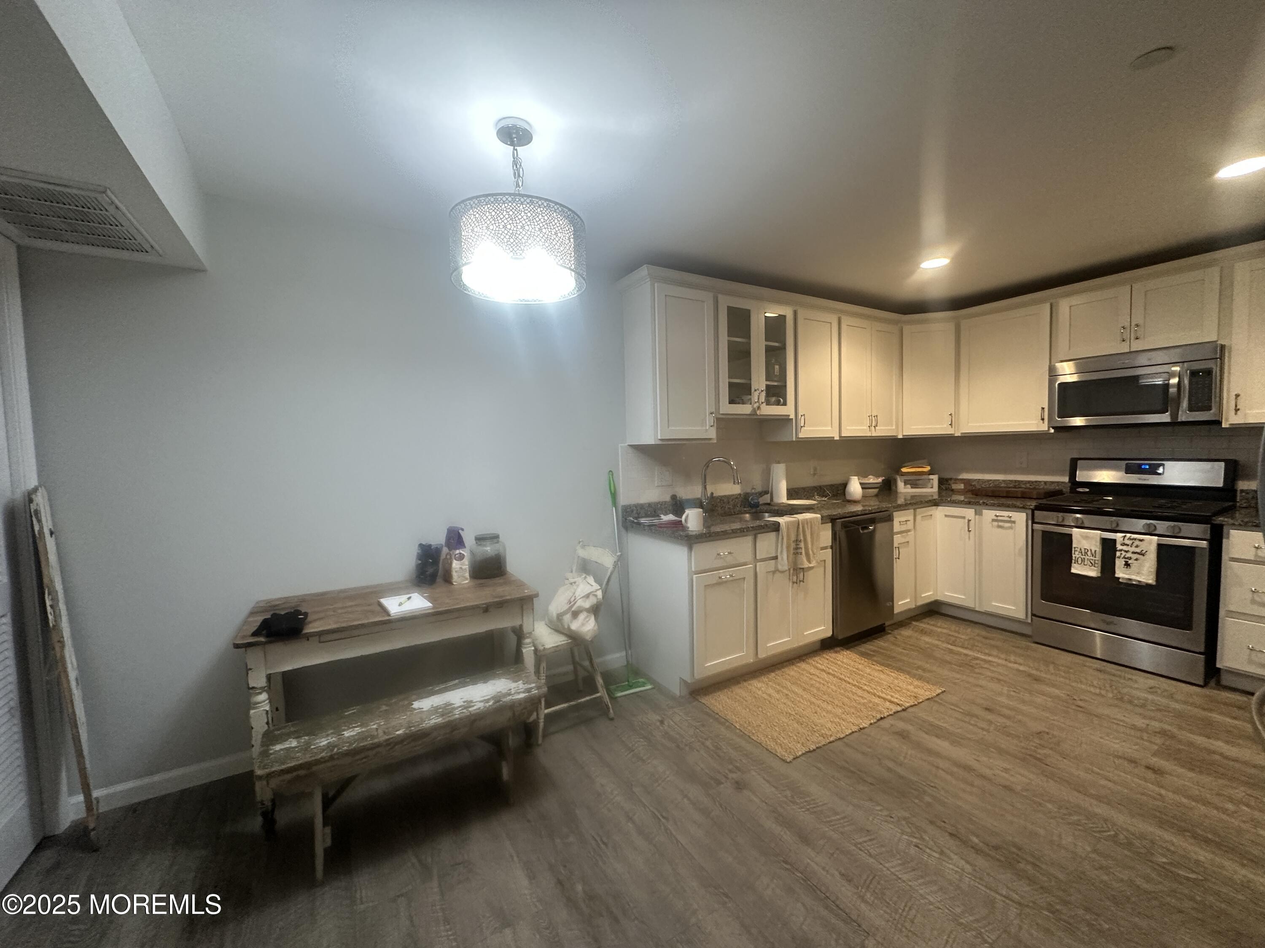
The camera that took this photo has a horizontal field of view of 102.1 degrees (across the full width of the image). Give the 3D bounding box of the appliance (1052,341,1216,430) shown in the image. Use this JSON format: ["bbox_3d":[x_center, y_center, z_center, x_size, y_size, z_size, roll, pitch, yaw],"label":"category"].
[{"bbox_3d":[3.151,-0.511,3.196,0.410,0.417,0.758,-3,3,-32],"label":"appliance"}]

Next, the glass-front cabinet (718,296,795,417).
[{"bbox_3d":[0.723,-0.746,3.413,0.684,0.775,0.332,-3,3,-31],"label":"glass-front cabinet"}]

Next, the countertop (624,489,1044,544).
[{"bbox_3d":[1.556,0.252,3.409,3.010,0.040,1.250,-3,3,-31],"label":"countertop"}]

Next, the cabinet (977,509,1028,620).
[{"bbox_3d":[2.813,0.608,3.671,0.625,0.776,0.335,-3,3,-31],"label":"cabinet"}]

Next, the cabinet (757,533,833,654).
[{"bbox_3d":[0.815,0.692,3.315,0.680,0.808,0.630,-3,3,-32],"label":"cabinet"}]

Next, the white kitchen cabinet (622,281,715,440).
[{"bbox_3d":[0.237,-0.645,3.124,0.457,0.920,0.332,-3,3,-31],"label":"white kitchen cabinet"}]

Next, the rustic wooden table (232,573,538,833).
[{"bbox_3d":[-1.006,0.906,2.255,1.080,0.737,0.545,-3,3,-29],"label":"rustic wooden table"}]

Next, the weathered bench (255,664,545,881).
[{"bbox_3d":[-0.787,1.062,1.870,0.918,0.422,0.285,-3,3,-32],"label":"weathered bench"}]

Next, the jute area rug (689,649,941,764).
[{"bbox_3d":[1.009,1.186,2.777,1.190,0.012,0.680,-3,3,-30],"label":"jute area rug"}]

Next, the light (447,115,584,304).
[{"bbox_3d":[-0.388,-0.902,1.733,0.446,0.518,0.446,-3,3,-31],"label":"light"}]

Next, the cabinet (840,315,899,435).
[{"bbox_3d":[1.718,-0.722,4.019,0.715,0.894,0.325,-3,3,-32],"label":"cabinet"}]

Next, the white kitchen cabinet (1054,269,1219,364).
[{"bbox_3d":[3.175,-0.945,3.197,0.326,0.442,0.755,-3,3,-32],"label":"white kitchen cabinet"}]

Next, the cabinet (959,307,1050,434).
[{"bbox_3d":[2.819,-0.740,3.790,0.326,0.894,0.605,-3,3,-32],"label":"cabinet"}]

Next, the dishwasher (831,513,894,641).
[{"bbox_3d":[1.377,0.668,3.637,0.605,0.812,0.635,-3,3,-32],"label":"dishwasher"}]

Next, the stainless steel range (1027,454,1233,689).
[{"bbox_3d":[3.059,0.518,3.148,0.690,1.193,0.760,-3,3,-31],"label":"stainless steel range"}]

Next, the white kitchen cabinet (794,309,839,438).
[{"bbox_3d":[1.217,-0.693,3.708,0.463,0.894,0.325,-3,3,-32],"label":"white kitchen cabinet"}]

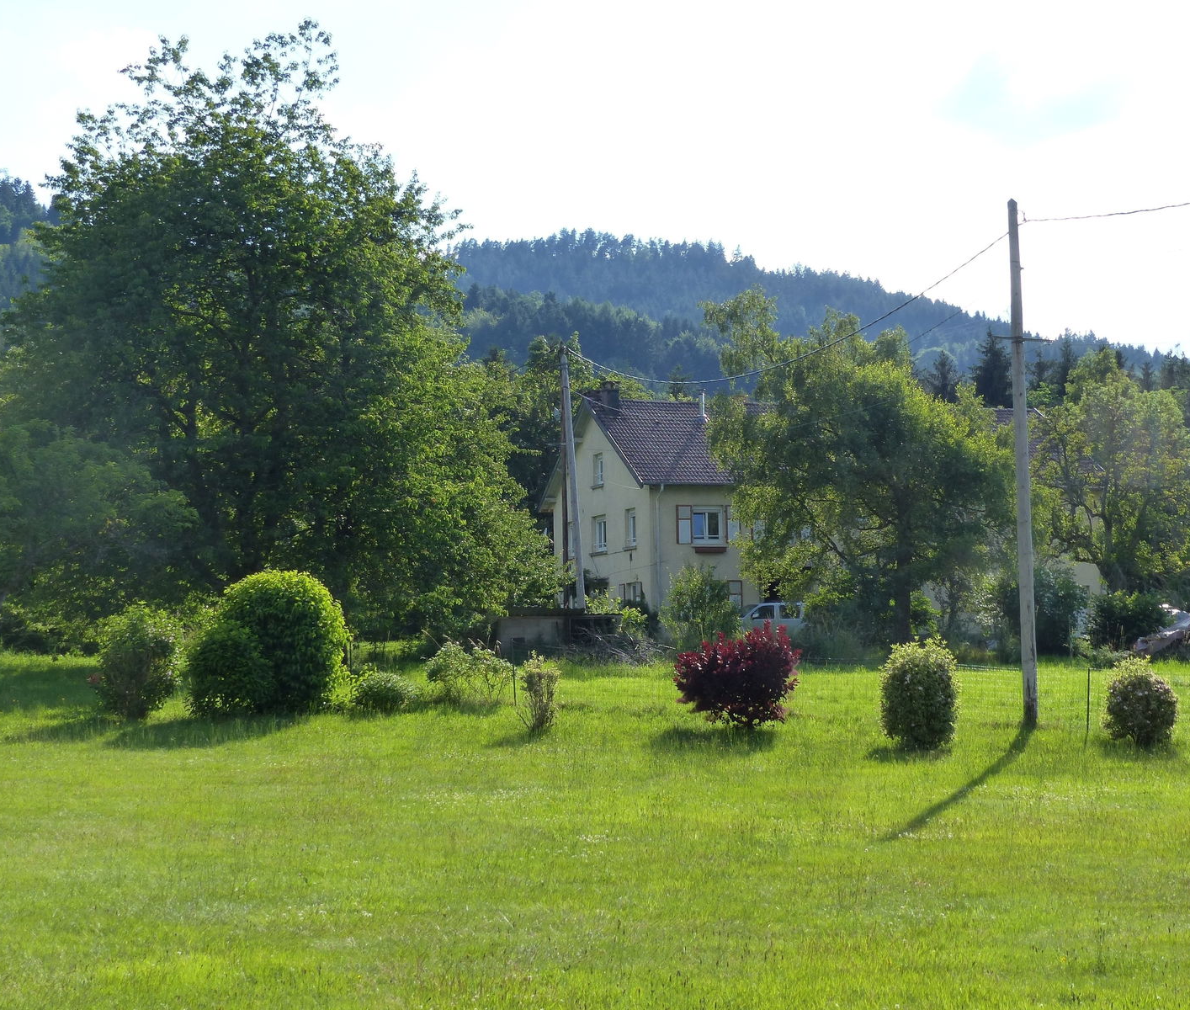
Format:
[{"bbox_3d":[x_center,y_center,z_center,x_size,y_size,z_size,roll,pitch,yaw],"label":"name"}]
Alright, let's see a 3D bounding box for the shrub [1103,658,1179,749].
[{"bbox_3d":[7.374,2.666,28.400,1.024,1.246,1.024,-1,-4,14],"label":"shrub"}]

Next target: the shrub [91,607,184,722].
[{"bbox_3d":[-8.135,2.802,37.300,1.620,2.070,1.500,-1,-4,0],"label":"shrub"}]

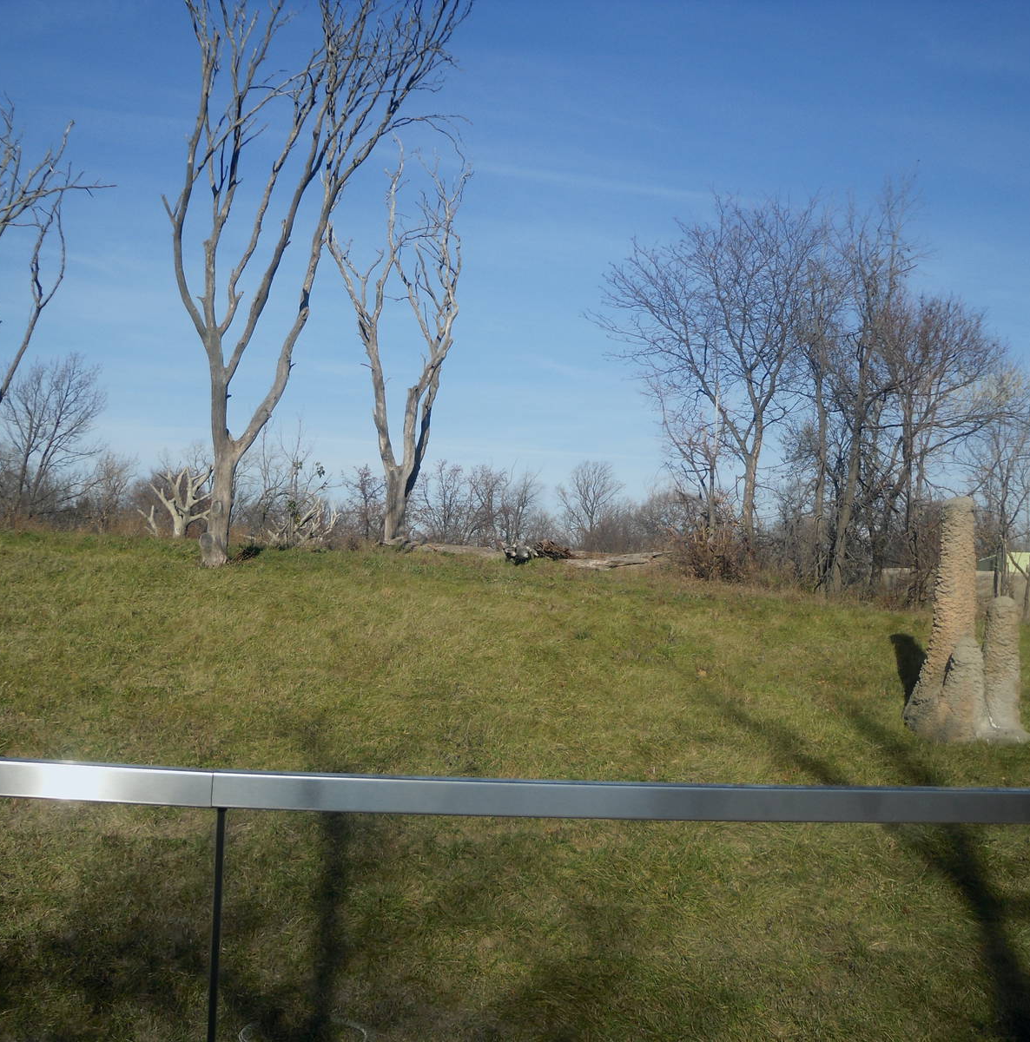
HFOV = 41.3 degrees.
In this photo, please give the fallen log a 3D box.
[{"bbox_3d":[1.766,0.682,23.500,1.848,0.320,0.450,3,-2,-15],"label":"fallen log"}]

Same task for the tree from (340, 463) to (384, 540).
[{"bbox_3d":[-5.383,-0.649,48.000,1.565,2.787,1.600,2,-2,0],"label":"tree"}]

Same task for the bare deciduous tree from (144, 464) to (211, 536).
[{"bbox_3d":[-7.050,-0.431,28.500,1.474,1.519,1.300,2,-2,0],"label":"bare deciduous tree"}]

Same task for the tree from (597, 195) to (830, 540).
[{"bbox_3d":[4.803,-3.596,33.000,5.644,8.531,5.200,2,-2,0],"label":"tree"}]

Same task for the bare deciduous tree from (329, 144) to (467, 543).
[{"bbox_3d":[-2.309,-3.511,27.000,2.749,7.903,2.400,2,-2,0],"label":"bare deciduous tree"}]

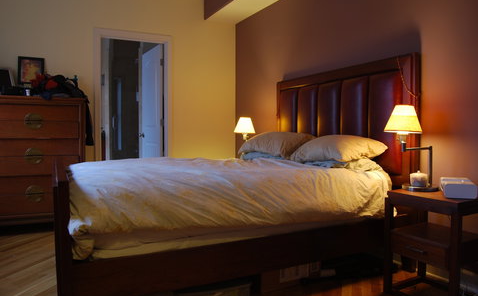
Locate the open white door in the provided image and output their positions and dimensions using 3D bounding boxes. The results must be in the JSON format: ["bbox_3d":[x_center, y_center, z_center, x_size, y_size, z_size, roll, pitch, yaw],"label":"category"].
[{"bbox_3d":[-1.162,-0.277,4.814,0.038,2.037,0.699,-1,3,-34],"label":"open white door"}]

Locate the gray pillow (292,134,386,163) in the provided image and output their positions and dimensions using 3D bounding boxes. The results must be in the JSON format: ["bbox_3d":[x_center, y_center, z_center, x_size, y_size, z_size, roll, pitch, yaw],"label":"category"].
[{"bbox_3d":[0.741,-0.003,2.683,0.463,0.189,0.614,-1,3,-28],"label":"gray pillow"}]

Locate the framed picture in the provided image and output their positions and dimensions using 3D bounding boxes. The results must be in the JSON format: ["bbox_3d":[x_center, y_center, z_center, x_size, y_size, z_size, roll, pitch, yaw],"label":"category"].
[{"bbox_3d":[-2.170,-0.802,3.756,0.236,0.288,0.024,-1,3,-28],"label":"framed picture"}]

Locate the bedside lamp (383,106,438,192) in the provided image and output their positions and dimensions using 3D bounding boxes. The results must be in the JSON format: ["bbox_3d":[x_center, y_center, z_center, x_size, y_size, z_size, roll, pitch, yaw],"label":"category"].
[{"bbox_3d":[1.037,0.009,2.155,0.402,0.496,0.246,-1,3,-28],"label":"bedside lamp"}]

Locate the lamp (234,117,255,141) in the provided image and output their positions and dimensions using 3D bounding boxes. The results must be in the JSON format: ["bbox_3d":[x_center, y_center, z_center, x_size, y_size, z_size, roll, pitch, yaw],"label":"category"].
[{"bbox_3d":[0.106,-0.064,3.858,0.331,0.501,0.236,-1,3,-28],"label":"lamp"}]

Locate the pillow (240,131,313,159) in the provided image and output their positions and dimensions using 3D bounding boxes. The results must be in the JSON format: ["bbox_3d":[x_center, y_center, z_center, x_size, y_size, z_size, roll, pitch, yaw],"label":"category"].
[{"bbox_3d":[0.356,-0.038,3.392,0.463,0.208,0.643,-1,3,-28],"label":"pillow"}]

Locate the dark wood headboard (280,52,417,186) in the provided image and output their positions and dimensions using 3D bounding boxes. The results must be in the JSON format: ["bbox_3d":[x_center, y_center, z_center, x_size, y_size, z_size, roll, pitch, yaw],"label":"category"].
[{"bbox_3d":[0.824,0.077,3.178,0.080,1.493,1.635,-1,3,-28],"label":"dark wood headboard"}]

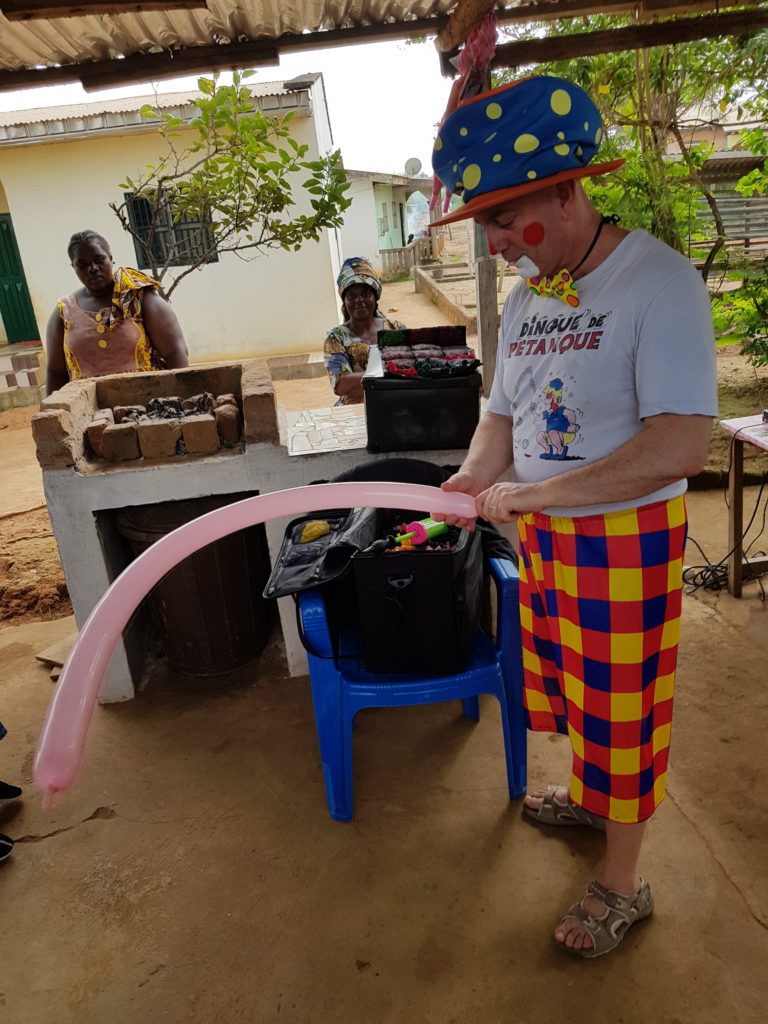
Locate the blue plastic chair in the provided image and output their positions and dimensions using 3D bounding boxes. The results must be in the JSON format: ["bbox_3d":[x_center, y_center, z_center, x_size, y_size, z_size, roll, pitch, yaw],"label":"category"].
[{"bbox_3d":[0.086,0.376,2.439,0.610,0.880,0.600,-6,17,2],"label":"blue plastic chair"}]

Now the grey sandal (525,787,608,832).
[{"bbox_3d":[0.522,0.814,2.166,0.265,0.100,0.100,0,18,21],"label":"grey sandal"}]

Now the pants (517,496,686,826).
[{"bbox_3d":[0.477,0.303,1.785,0.330,0.690,0.400,-10,17,-12],"label":"pants"}]

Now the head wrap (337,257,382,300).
[{"bbox_3d":[-0.118,-1.134,3.720,0.210,0.200,0.230,-7,16,0],"label":"head wrap"}]

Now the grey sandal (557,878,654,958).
[{"bbox_3d":[0.510,0.927,1.792,0.265,0.100,0.100,-15,19,-27],"label":"grey sandal"}]

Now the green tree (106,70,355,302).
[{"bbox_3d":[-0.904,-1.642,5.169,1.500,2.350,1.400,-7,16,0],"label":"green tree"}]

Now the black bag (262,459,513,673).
[{"bbox_3d":[-0.016,0.198,2.321,0.560,0.410,0.440,-7,16,0],"label":"black bag"}]

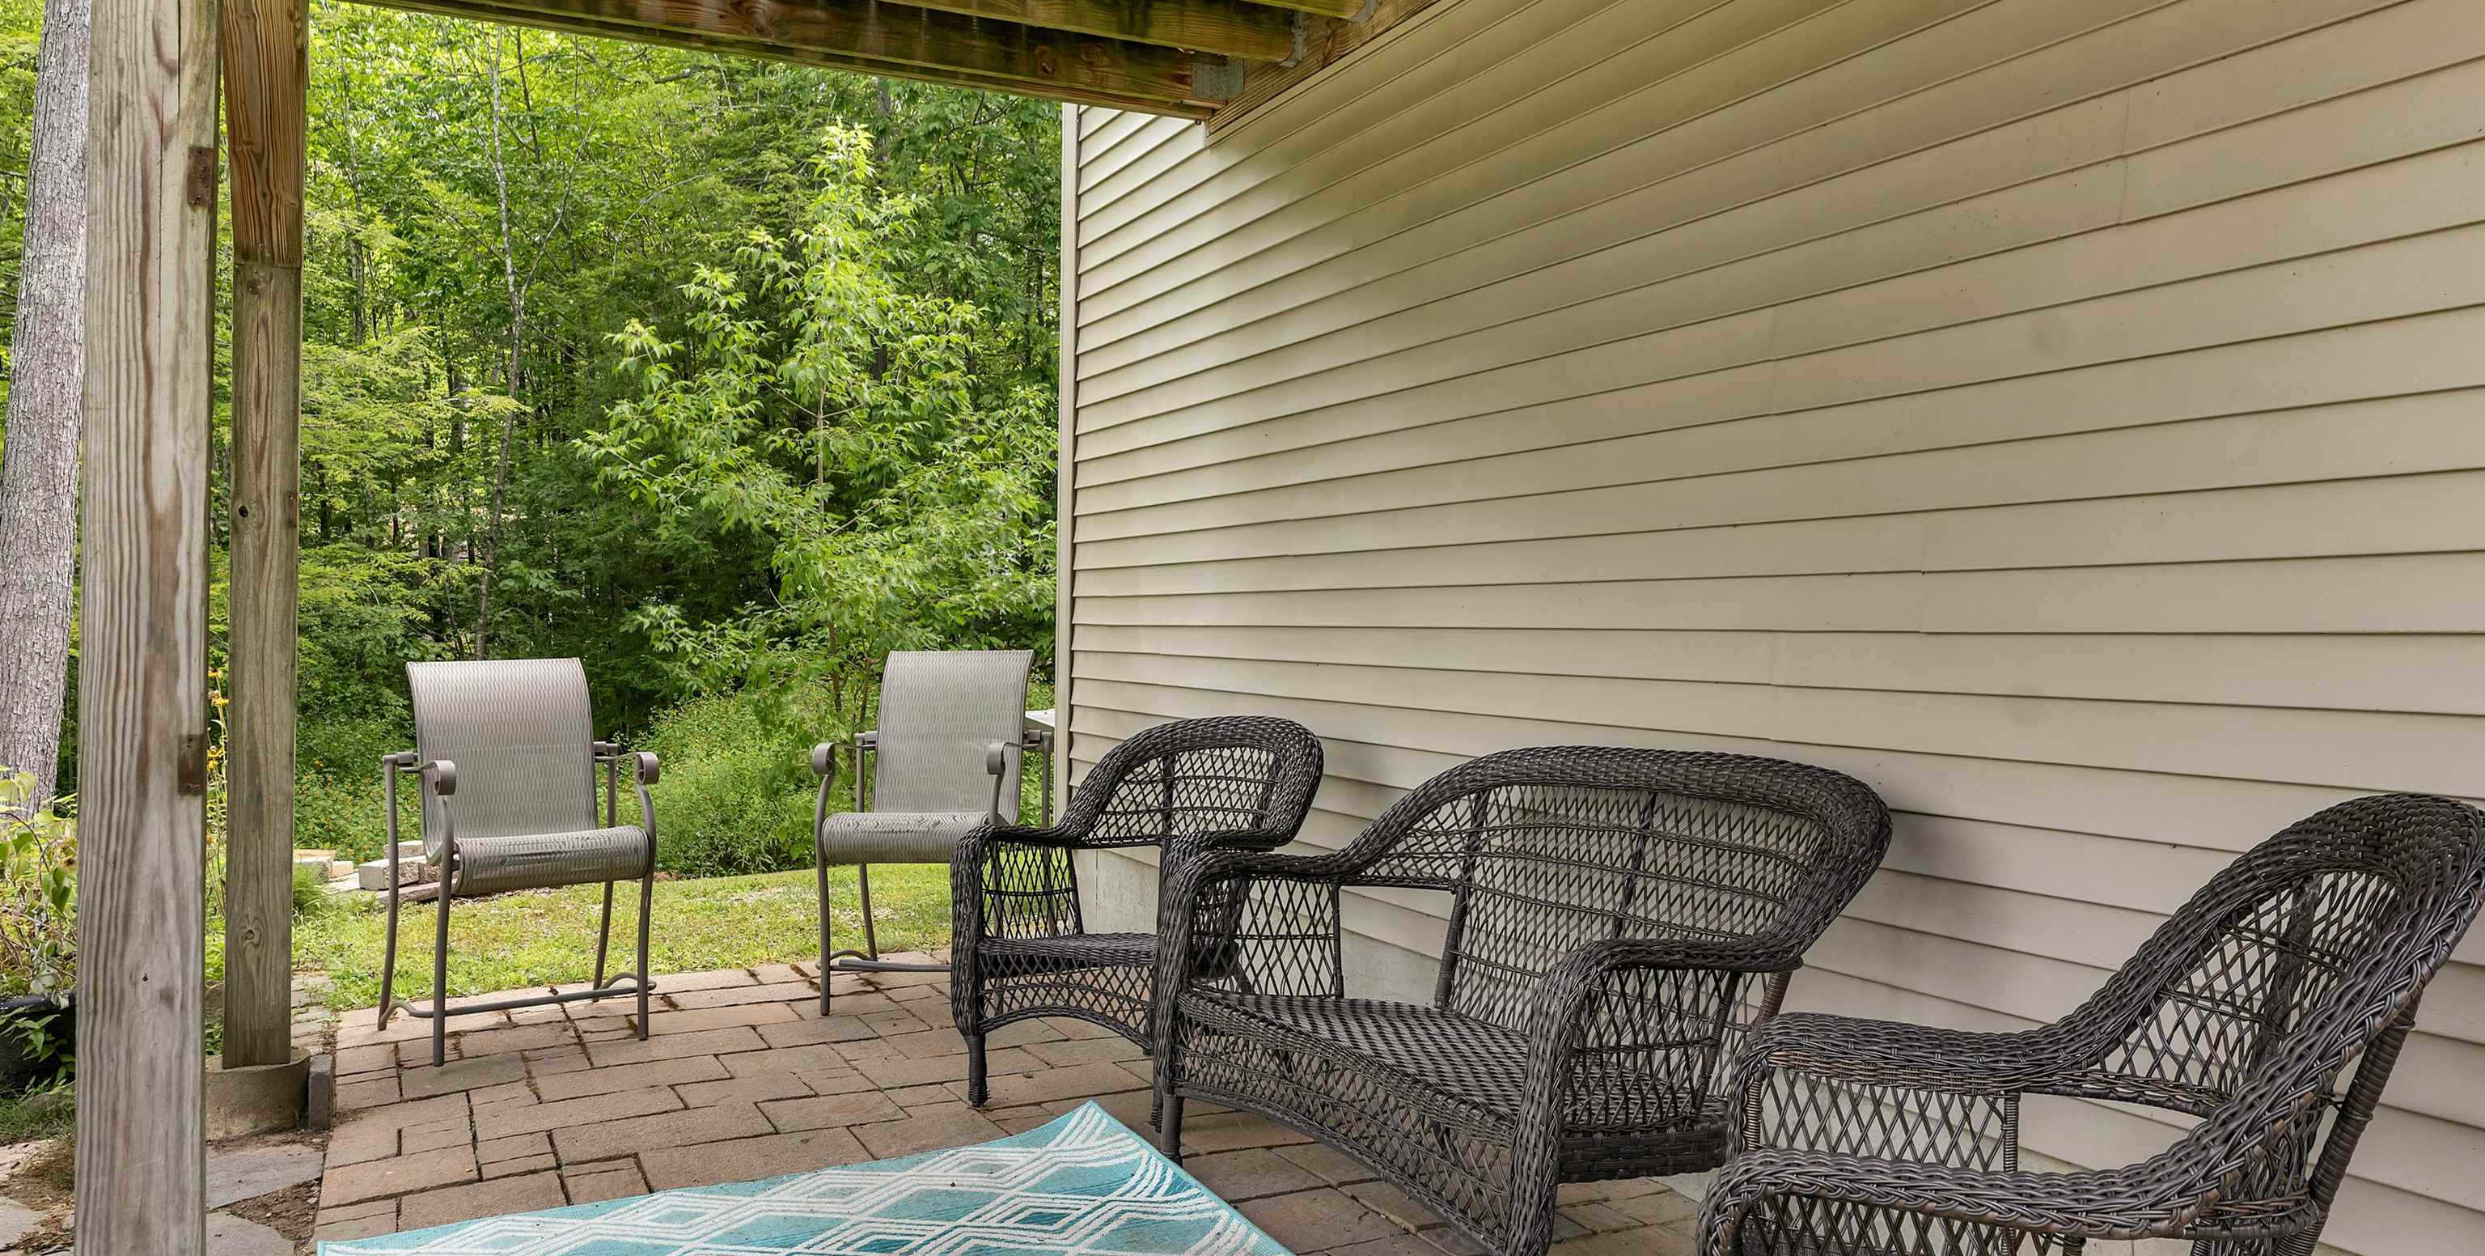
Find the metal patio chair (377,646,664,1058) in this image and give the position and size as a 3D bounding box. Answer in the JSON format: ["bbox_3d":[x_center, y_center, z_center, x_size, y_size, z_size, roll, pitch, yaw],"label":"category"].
[{"bbox_3d":[-2.026,0.602,4.623,0.623,1.045,0.663,1,0,-38],"label":"metal patio chair"}]

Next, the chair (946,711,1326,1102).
[{"bbox_3d":[-0.257,0.685,4.176,0.683,0.909,0.804,1,0,25],"label":"chair"}]

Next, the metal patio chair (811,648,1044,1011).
[{"bbox_3d":[-0.948,0.613,5.115,0.623,1.045,0.663,1,0,3],"label":"metal patio chair"}]

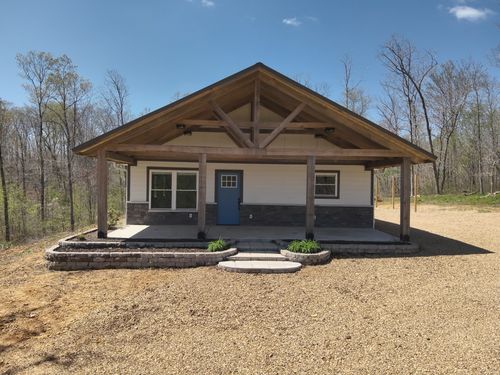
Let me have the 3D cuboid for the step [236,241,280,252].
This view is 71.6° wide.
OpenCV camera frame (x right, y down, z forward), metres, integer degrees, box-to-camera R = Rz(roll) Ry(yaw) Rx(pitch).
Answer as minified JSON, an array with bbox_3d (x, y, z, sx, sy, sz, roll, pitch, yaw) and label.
[{"bbox_3d":[0.233,1.690,9.810,1.210,0.100,0.840,1,2,-1],"label":"step"}]

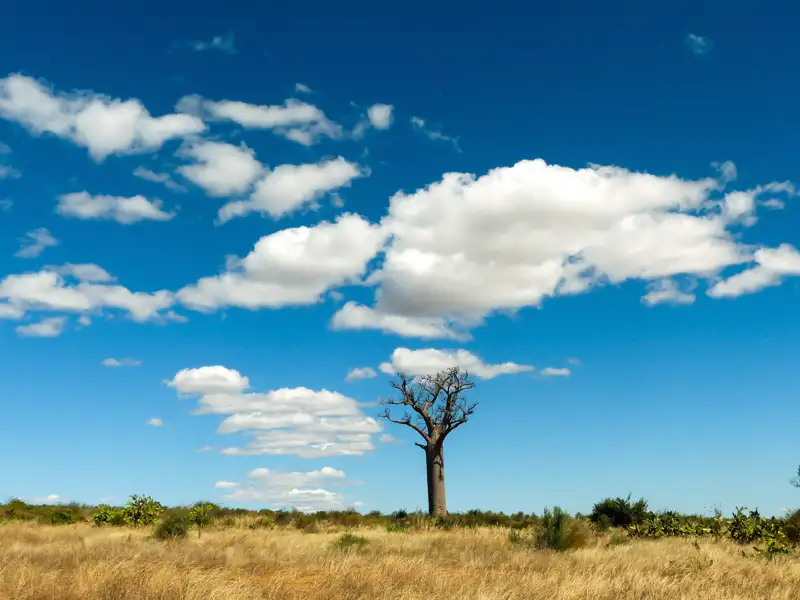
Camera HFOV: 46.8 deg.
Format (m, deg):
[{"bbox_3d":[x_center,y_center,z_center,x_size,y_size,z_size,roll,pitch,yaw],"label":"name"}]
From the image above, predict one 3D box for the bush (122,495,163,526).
[{"bbox_3d":[-15.210,12.430,54.603,2.360,1.840,2.130,0,-13,0],"label":"bush"}]

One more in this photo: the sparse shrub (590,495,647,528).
[{"bbox_3d":[12.499,12.040,52.641,3.300,1.890,2.810,0,-13,0],"label":"sparse shrub"}]

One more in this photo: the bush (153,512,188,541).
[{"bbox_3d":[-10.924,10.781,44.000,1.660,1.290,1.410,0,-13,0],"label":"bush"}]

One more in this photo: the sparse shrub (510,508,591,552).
[{"bbox_3d":[5.047,7.730,31.000,2.600,1.430,2.210,0,-13,0],"label":"sparse shrub"}]

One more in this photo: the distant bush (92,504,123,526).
[{"bbox_3d":[-17.565,12.939,55.512,1.800,1.290,1.620,0,-13,0],"label":"distant bush"}]

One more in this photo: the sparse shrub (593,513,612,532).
[{"bbox_3d":[10.010,10.998,45.697,0.990,0.960,0.890,0,-13,0],"label":"sparse shrub"}]

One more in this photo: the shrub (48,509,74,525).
[{"bbox_3d":[-27.464,17.565,75.000,2.050,1.250,1.740,0,-13,0],"label":"shrub"}]

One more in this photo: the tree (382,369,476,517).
[{"bbox_3d":[2.231,11.047,72.376,7.510,11.800,6.760,0,-13,0],"label":"tree"}]

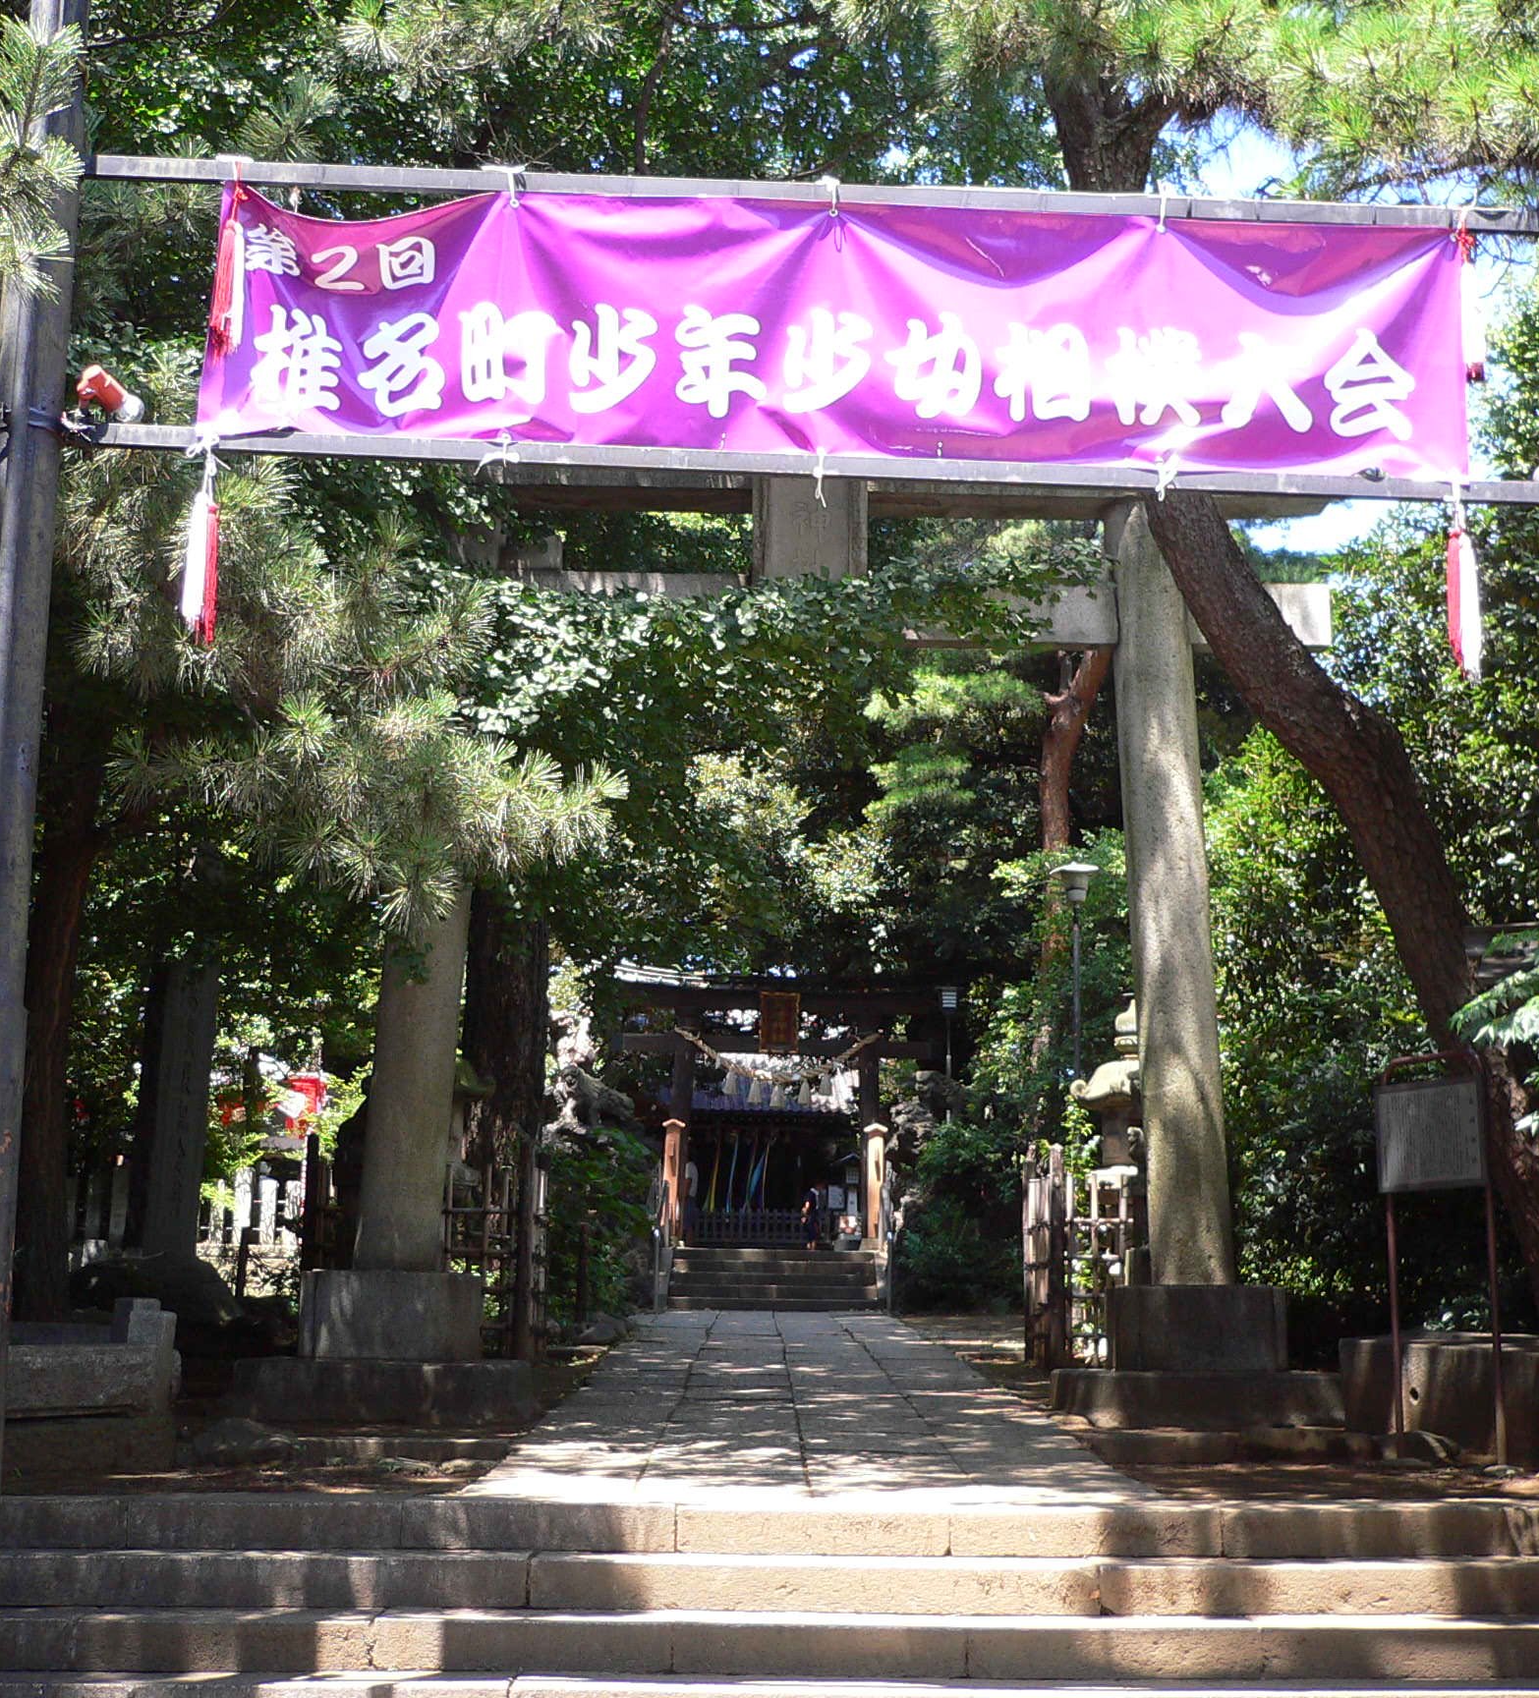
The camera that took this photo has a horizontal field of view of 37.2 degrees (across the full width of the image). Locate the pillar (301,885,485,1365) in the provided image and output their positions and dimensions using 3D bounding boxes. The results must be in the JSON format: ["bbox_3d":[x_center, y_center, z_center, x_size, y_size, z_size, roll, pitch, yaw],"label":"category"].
[{"bbox_3d":[-1.935,0.312,12.543,0.850,4.853,0.850,1,-12,0],"label":"pillar"}]

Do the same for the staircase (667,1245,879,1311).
[{"bbox_3d":[0.047,5.087,27.008,2.429,0.725,1.500,1,-12,0],"label":"staircase"}]

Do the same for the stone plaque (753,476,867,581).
[{"bbox_3d":[0.222,-1.978,12.750,0.630,0.992,0.140,1,-5,0],"label":"stone plaque"}]

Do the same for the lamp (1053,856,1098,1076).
[{"bbox_3d":[2.586,2.033,19.102,0.380,3.893,0.380,1,-12,0],"label":"lamp"}]

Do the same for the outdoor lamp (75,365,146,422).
[{"bbox_3d":[-1.743,-1.205,6.055,0.170,0.100,0.100,38,-3,16],"label":"outdoor lamp"}]

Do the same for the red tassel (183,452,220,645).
[{"bbox_3d":[-1.472,-0.782,5.939,0.080,0.516,0.060,1,-12,-1],"label":"red tassel"}]

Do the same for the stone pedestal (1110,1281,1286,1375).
[{"bbox_3d":[2.225,2.533,12.097,0.840,0.433,0.840,1,-12,0],"label":"stone pedestal"}]

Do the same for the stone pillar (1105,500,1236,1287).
[{"bbox_3d":[2.189,0.172,12.620,0.472,4.387,0.472,-1,-12,-1],"label":"stone pillar"}]

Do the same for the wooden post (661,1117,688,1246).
[{"bbox_3d":[-1.169,4.077,28.022,0.280,1.545,0.280,1,-12,0],"label":"wooden post"}]

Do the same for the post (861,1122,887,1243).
[{"bbox_3d":[1.279,4.103,28.045,0.280,1.461,0.280,1,-12,0],"label":"post"}]

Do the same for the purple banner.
[{"bbox_3d":[0.177,-1.382,6.114,3.381,0.750,0.080,2,-12,0],"label":"purple banner"}]

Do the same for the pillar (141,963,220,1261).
[{"bbox_3d":[-4.038,1.716,15.721,0.360,2.160,0.280,8,-14,-30],"label":"pillar"}]

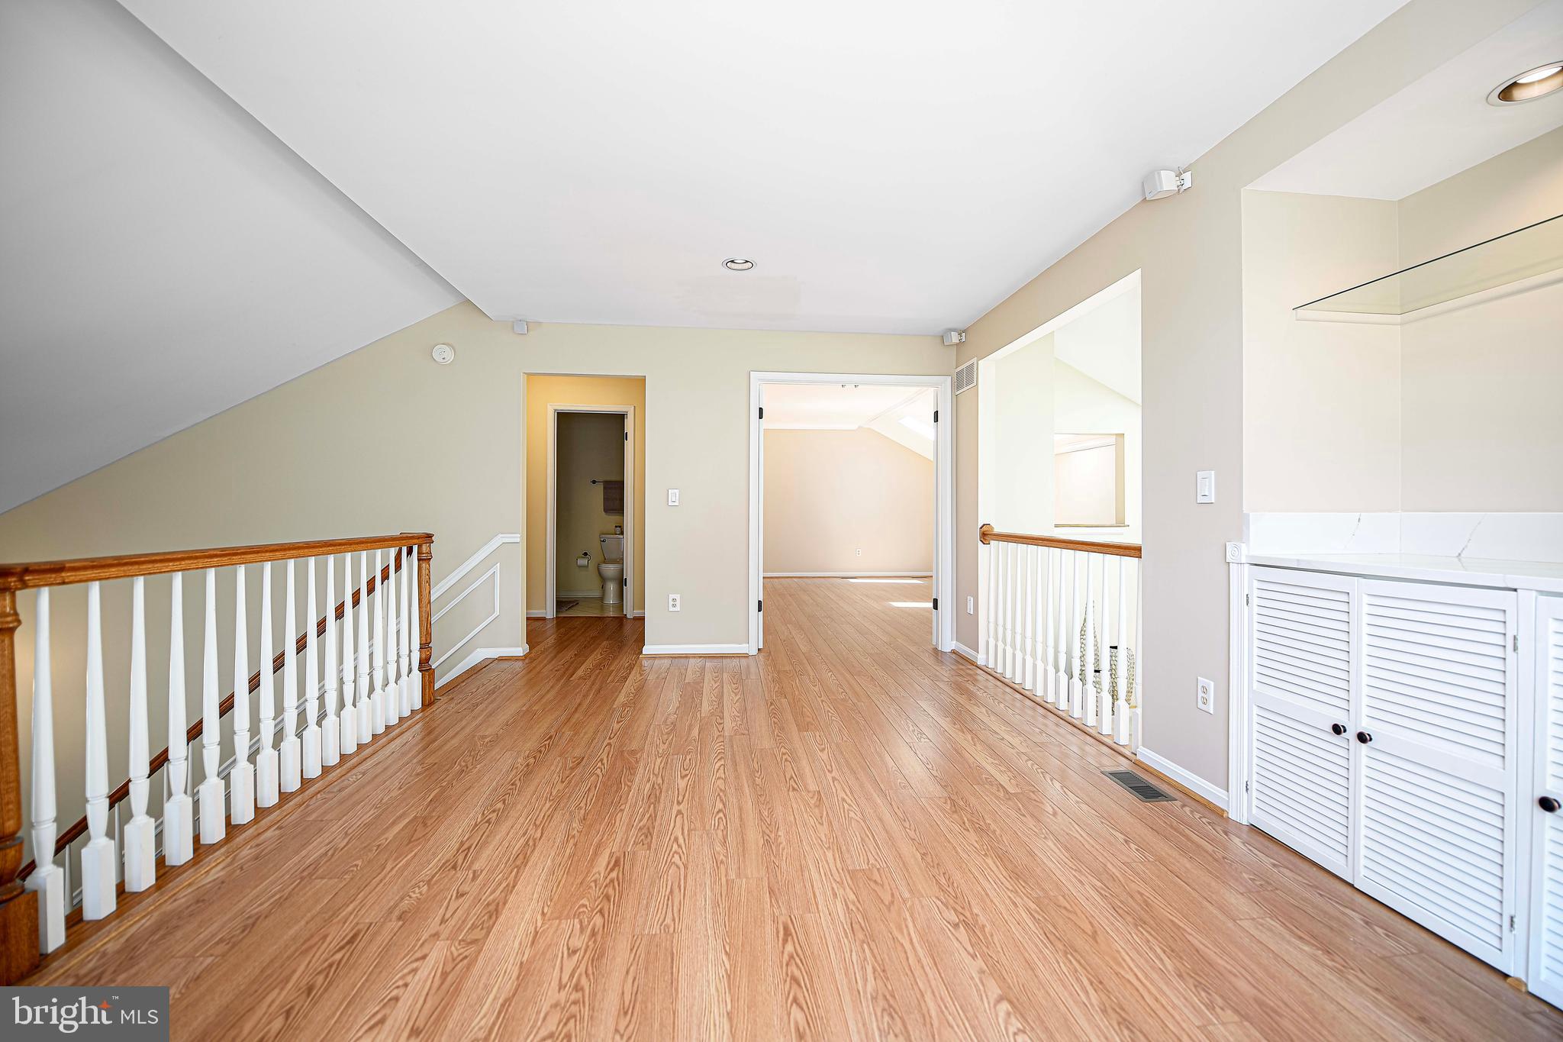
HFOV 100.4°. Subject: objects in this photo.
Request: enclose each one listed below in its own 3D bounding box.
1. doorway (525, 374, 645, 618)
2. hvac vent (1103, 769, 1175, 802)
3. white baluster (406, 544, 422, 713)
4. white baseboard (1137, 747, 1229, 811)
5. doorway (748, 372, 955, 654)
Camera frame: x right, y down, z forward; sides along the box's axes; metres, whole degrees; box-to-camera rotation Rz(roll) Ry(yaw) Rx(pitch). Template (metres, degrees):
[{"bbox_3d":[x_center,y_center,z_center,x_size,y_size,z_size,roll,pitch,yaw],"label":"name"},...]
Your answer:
[{"bbox_3d":[-1.441,-0.035,4.827,0.865,2.060,0.130,0,1,-5],"label":"doorway"},{"bbox_3d":[1.410,1.042,2.575,0.135,0.010,0.285,0,1,-5],"label":"hvac vent"},{"bbox_3d":[-1.950,0.565,3.462,0.045,0.875,0.045,0,1,-5],"label":"white baluster"},{"bbox_3d":[1.572,1.007,2.574,0.015,0.078,0.499,0,1,-5],"label":"white baseboard"},{"bbox_3d":[0.523,-0.051,4.995,1.558,2.105,0.150,0,1,-5],"label":"doorway"}]

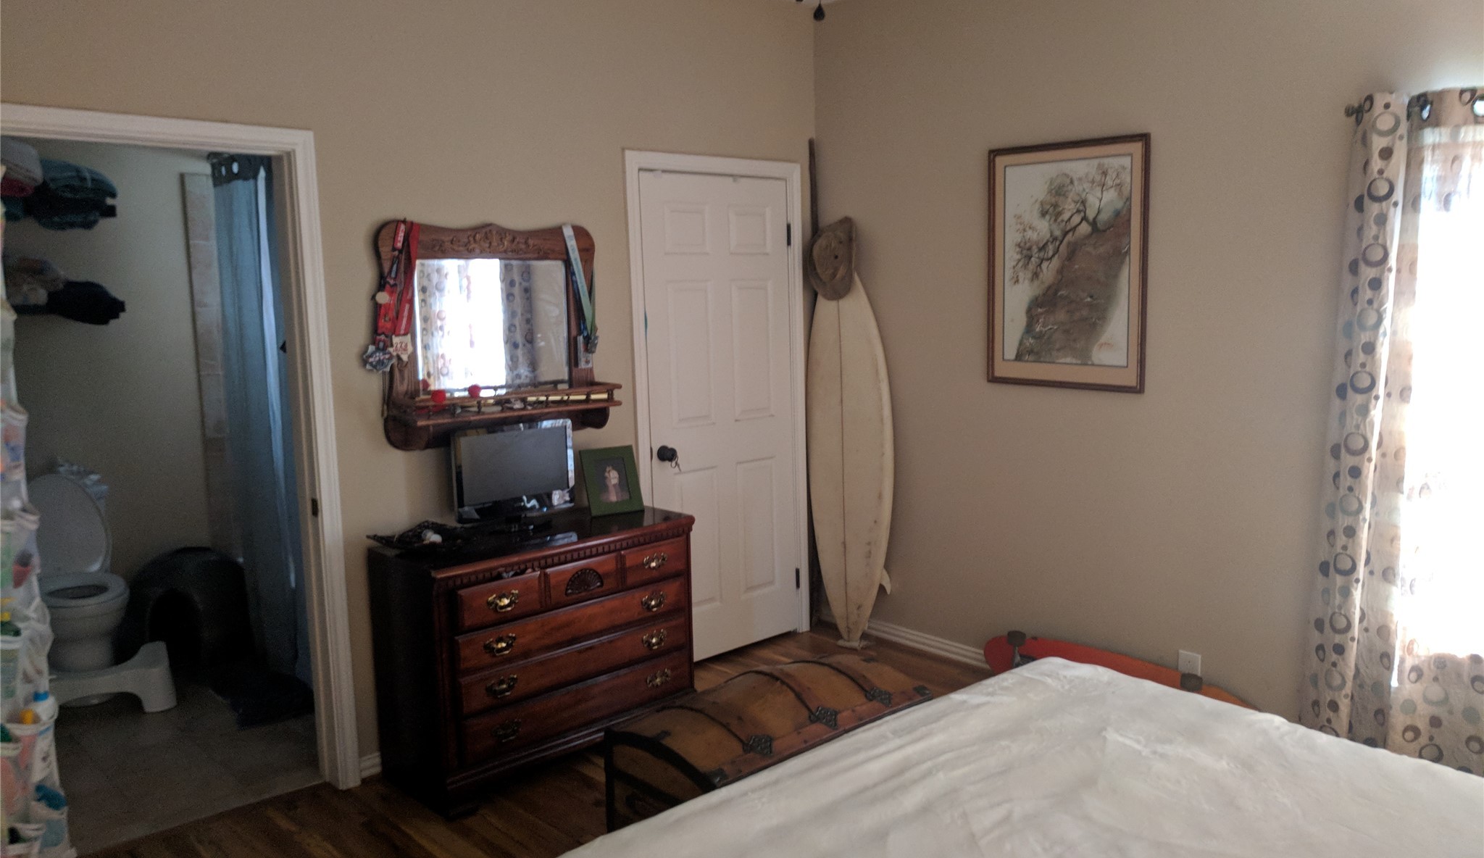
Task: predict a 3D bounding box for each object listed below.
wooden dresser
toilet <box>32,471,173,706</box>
[{"bbox_3d":[-0.694,0.748,3.891,1.030,0.787,0.470,-8,10,-42],"label":"wooden dresser"},{"bbox_3d":[-2.707,0.661,4.520,0.470,0.870,0.780,-8,10,-42],"label":"toilet"}]

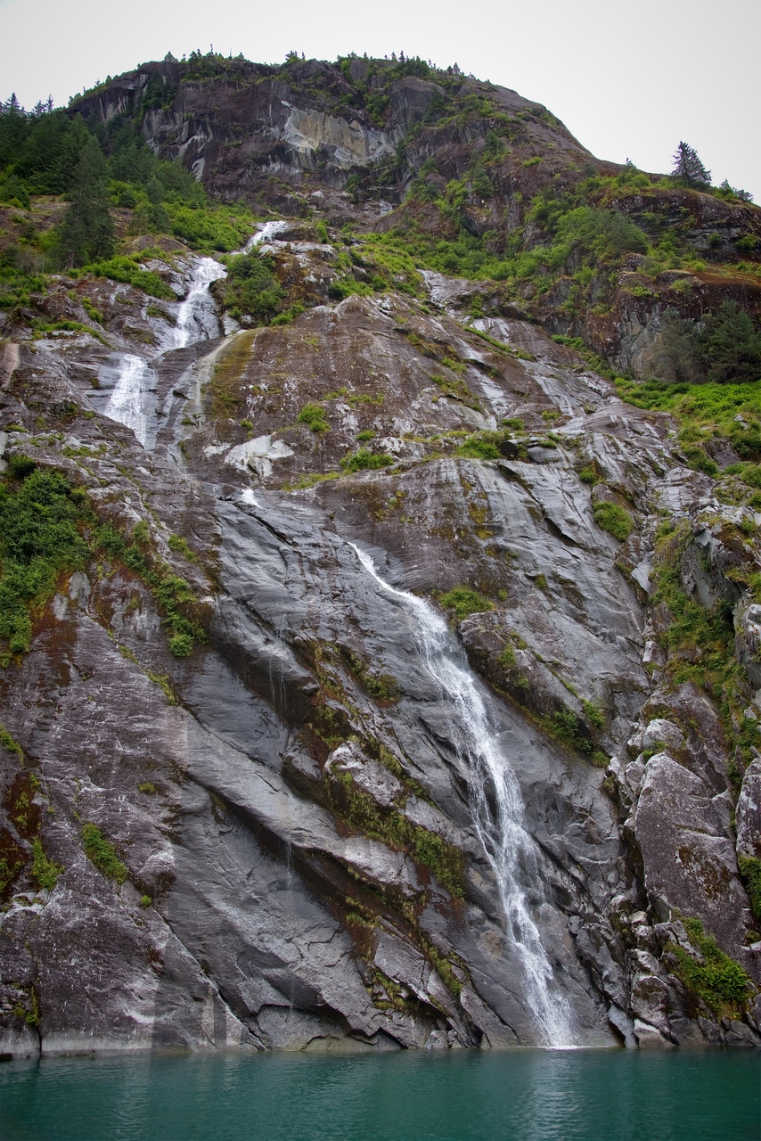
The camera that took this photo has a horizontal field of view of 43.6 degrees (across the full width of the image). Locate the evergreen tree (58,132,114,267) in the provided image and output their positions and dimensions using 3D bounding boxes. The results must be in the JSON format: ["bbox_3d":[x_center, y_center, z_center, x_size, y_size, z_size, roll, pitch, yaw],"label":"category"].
[{"bbox_3d":[-29.537,-37.400,95.411,4.651,17.460,4.651,9,-25,-20],"label":"evergreen tree"}]

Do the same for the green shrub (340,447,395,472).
[{"bbox_3d":[-0.843,-7.178,62.000,3.487,1.563,2.267,0,-23,-1],"label":"green shrub"}]

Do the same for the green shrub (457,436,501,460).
[{"bbox_3d":[6.526,-8.120,63.000,2.953,1.692,1.919,-3,-23,6],"label":"green shrub"}]

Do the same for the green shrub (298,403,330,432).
[{"bbox_3d":[-4.609,-10.610,66.000,2.227,2.159,1.782,2,-23,-4],"label":"green shrub"}]

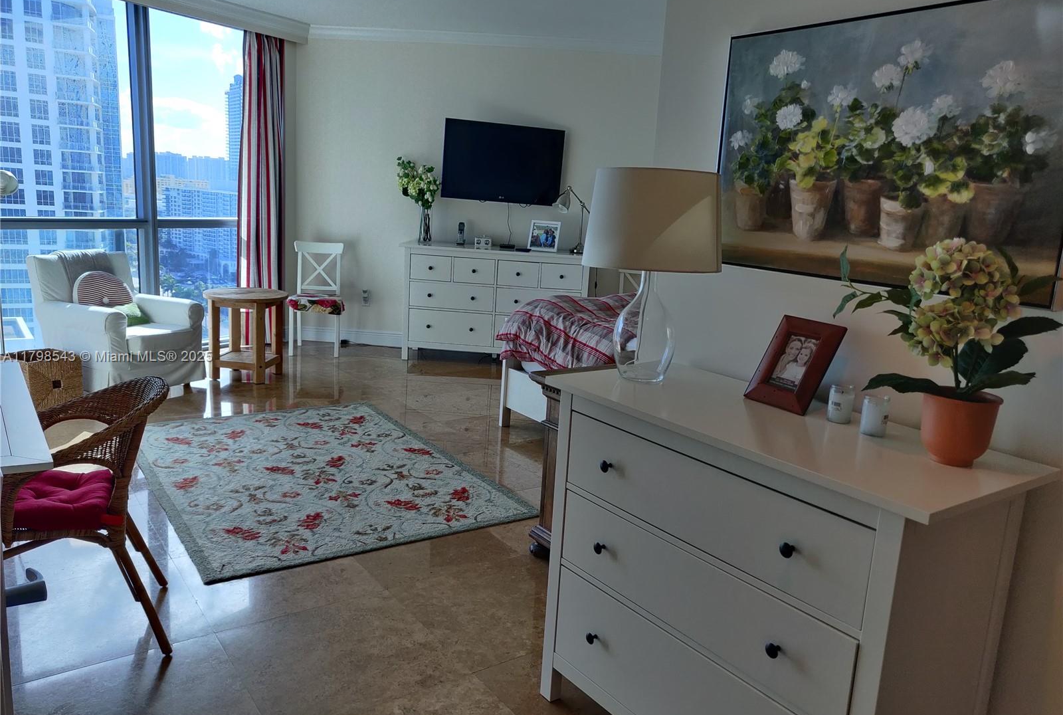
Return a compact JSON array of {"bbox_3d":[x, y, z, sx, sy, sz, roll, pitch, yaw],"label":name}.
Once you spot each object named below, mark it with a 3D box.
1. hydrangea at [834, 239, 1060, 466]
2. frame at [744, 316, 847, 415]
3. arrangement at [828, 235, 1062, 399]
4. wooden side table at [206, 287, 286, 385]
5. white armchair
[{"bbox_3d":[0.806,-0.007,1.484,0.410,0.436,0.348,10,13,29],"label":"hydrangea"},{"bbox_3d":[0.660,0.022,1.915,0.041,0.241,0.197,29,-4,-31],"label":"frame"},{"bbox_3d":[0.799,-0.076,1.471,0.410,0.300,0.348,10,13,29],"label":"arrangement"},{"bbox_3d":[-2.104,-0.164,5.667,0.560,0.628,0.560,3,11,-3],"label":"wooden side table"},{"bbox_3d":[-2.699,-0.204,5.009,0.820,0.880,0.760,9,12,26],"label":"white armchair"}]

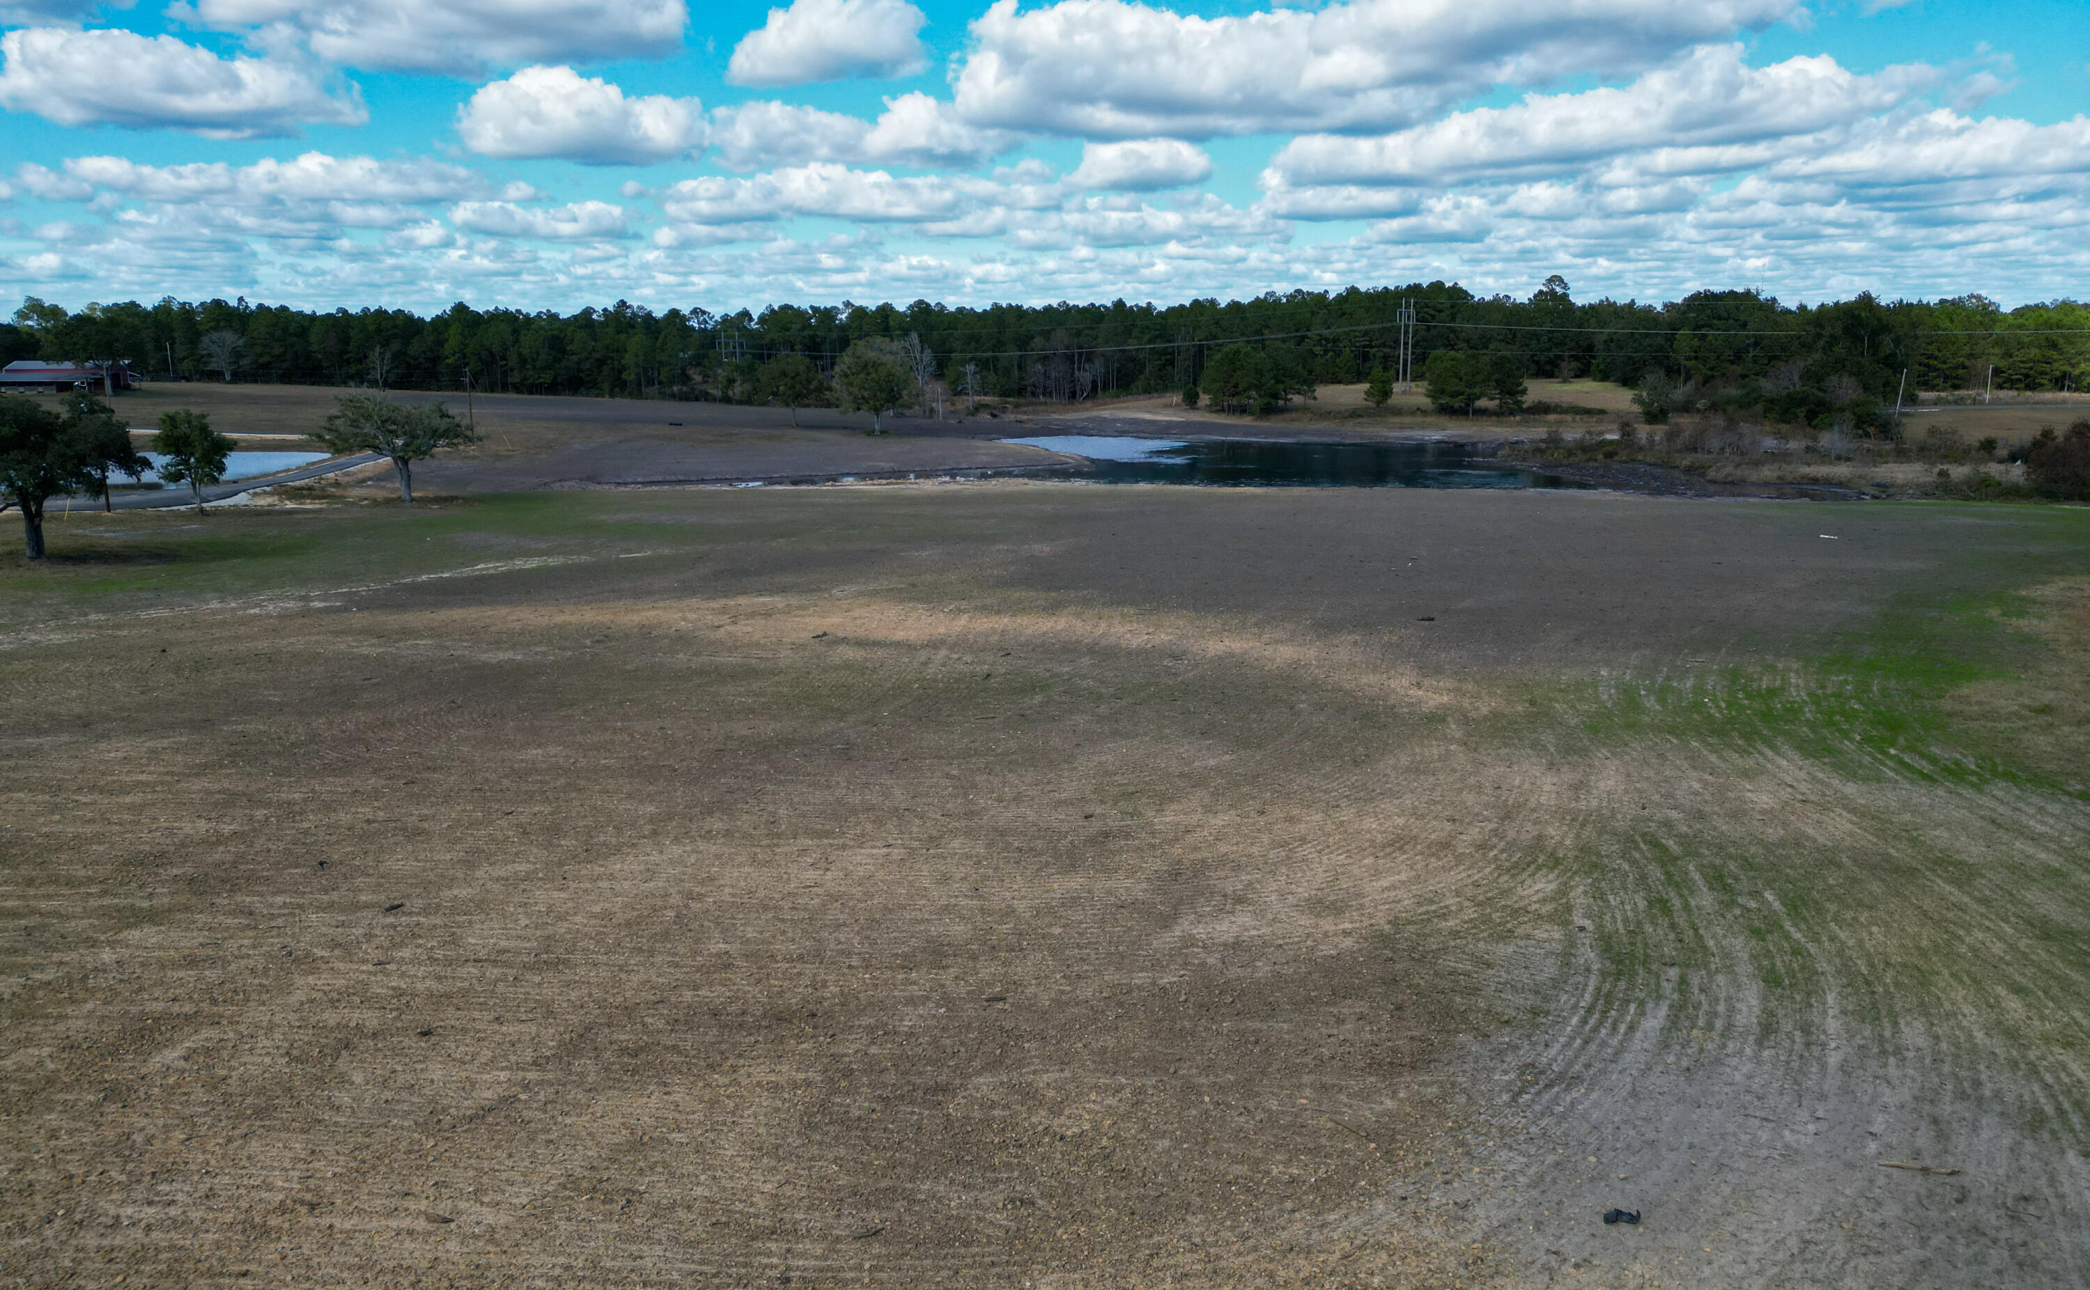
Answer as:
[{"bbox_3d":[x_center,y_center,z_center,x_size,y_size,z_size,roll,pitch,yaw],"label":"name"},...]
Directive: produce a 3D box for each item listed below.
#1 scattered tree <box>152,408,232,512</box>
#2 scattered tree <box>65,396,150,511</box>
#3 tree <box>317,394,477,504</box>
[{"bbox_3d":[-58.740,-12.620,100.180,4.870,7.280,4.620,-7,14,-30],"label":"scattered tree"},{"bbox_3d":[-65.720,-13.390,101.850,5.300,8.090,5.040,-8,14,-32],"label":"scattered tree"},{"bbox_3d":[-48.000,-14.570,107.720,10.750,7.980,9.670,-5,13,-23],"label":"tree"}]

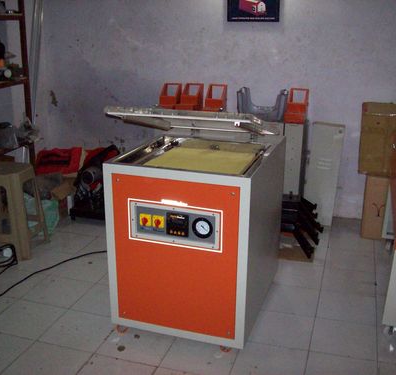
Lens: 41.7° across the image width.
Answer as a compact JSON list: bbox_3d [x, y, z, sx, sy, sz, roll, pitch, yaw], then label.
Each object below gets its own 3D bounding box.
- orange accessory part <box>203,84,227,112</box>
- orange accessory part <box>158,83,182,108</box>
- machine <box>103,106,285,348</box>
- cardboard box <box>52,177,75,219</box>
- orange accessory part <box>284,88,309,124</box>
[{"bbox_3d":[0.125,-0.578,3.527,0.130,0.215,0.150,5,18,16],"label":"orange accessory part"},{"bbox_3d":[-0.194,-0.608,3.619,0.130,0.215,0.150,5,18,16],"label":"orange accessory part"},{"bbox_3d":[0.033,0.102,2.492,0.617,1.060,0.809,6,18,17],"label":"machine"},{"bbox_3d":[-1.076,0.065,3.935,0.200,0.270,0.200,5,18,16],"label":"cardboard box"},{"bbox_3d":[0.650,-0.528,3.375,0.130,0.215,0.150,5,18,16],"label":"orange accessory part"}]

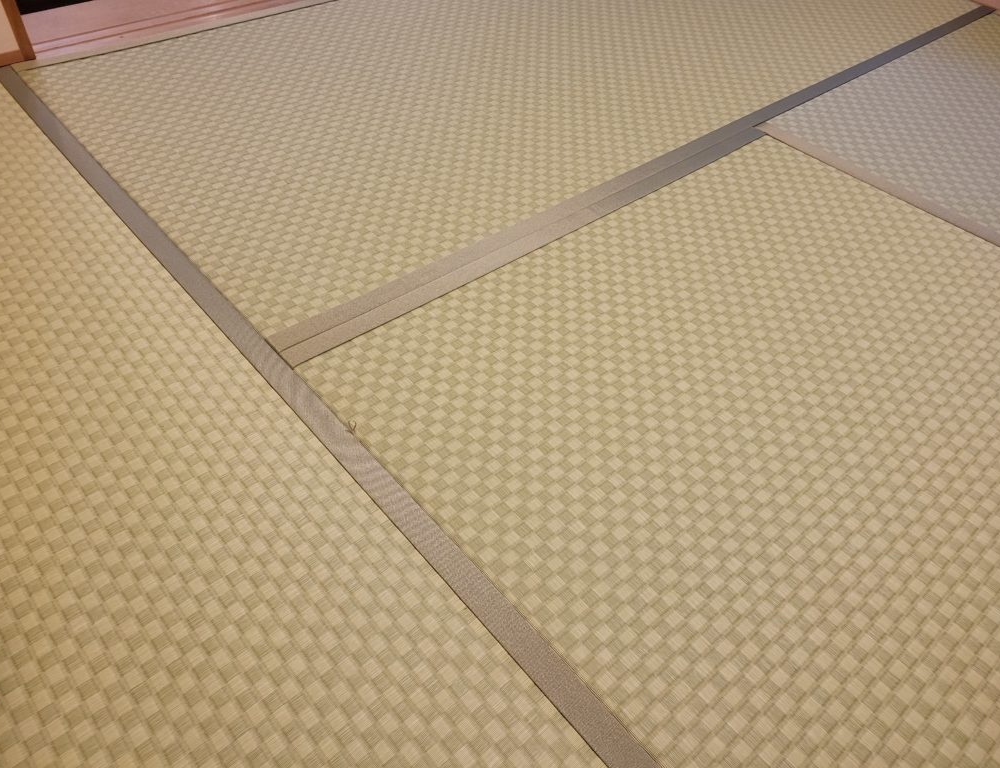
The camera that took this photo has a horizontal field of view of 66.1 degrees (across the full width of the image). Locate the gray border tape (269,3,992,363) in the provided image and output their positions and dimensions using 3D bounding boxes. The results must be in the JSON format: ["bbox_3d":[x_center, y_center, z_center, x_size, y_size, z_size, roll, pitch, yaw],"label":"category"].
[{"bbox_3d":[0.429,-0.430,1.275,1.780,0.008,0.061,-31,55,-29],"label":"gray border tape"}]

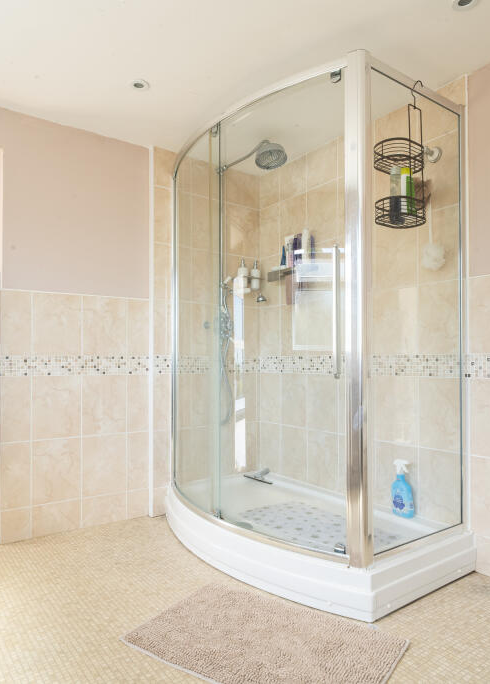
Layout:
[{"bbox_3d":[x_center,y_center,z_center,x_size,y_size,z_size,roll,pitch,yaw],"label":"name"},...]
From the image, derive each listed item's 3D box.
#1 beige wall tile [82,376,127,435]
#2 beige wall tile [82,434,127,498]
[{"bbox_3d":[-0.774,0.350,2.517,0.247,0.325,0.010,0,-1,-30],"label":"beige wall tile"},{"bbox_3d":[-0.790,0.690,2.566,0.247,0.331,0.010,1,-1,-32],"label":"beige wall tile"}]

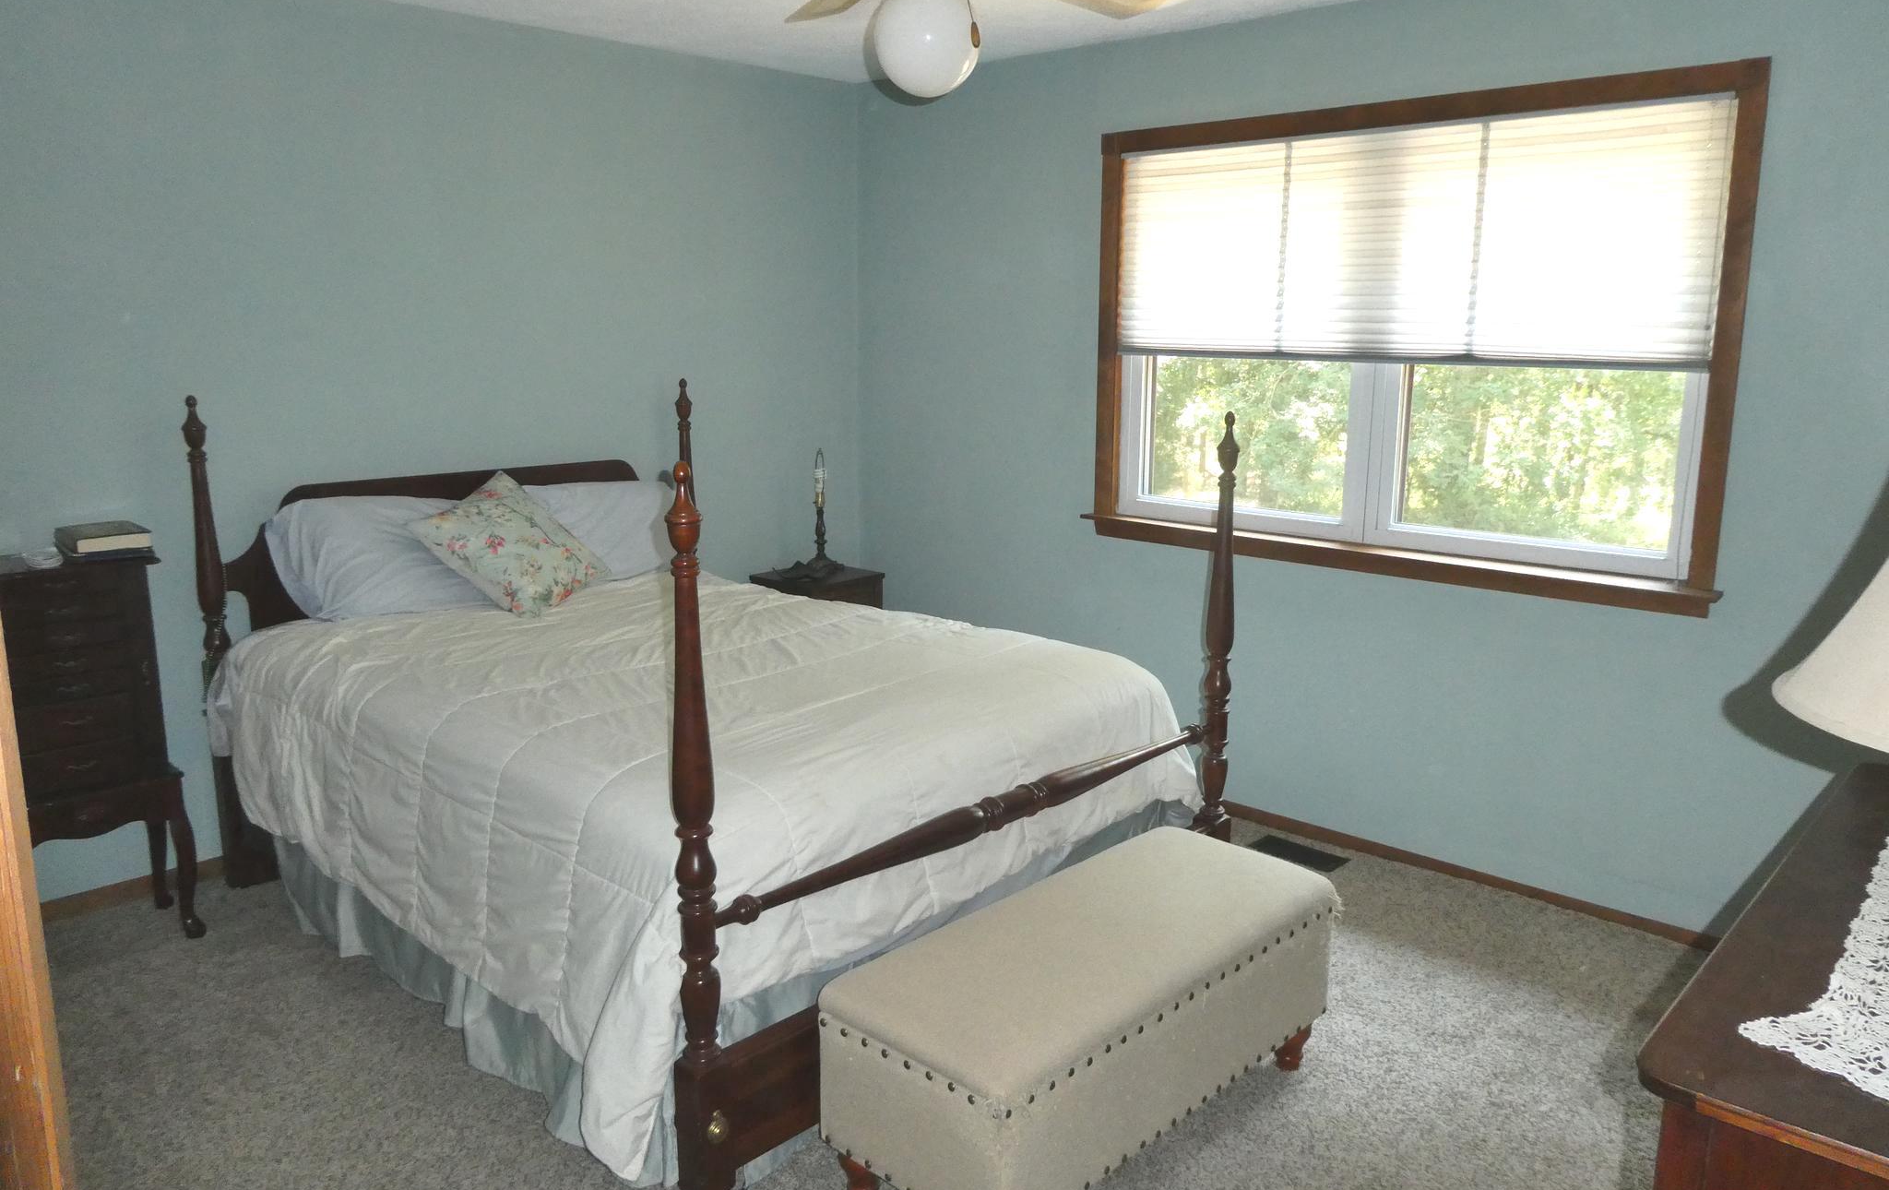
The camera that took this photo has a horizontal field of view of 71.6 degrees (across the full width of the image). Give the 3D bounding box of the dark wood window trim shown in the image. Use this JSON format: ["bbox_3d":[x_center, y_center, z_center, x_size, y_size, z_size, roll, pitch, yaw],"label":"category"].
[{"bbox_3d":[1.192,-0.718,3.745,1.915,1.308,0.090,11,16,42],"label":"dark wood window trim"}]

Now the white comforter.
[{"bbox_3d":[-0.609,0.449,3.369,1.980,0.610,1.710,11,16,42],"label":"white comforter"}]

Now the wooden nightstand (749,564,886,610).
[{"bbox_3d":[-0.477,0.232,5.011,0.340,0.627,0.375,11,16,42],"label":"wooden nightstand"}]

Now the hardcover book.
[{"bbox_3d":[-2.098,-0.139,3.271,0.240,0.047,0.167,11,16,42],"label":"hardcover book"}]

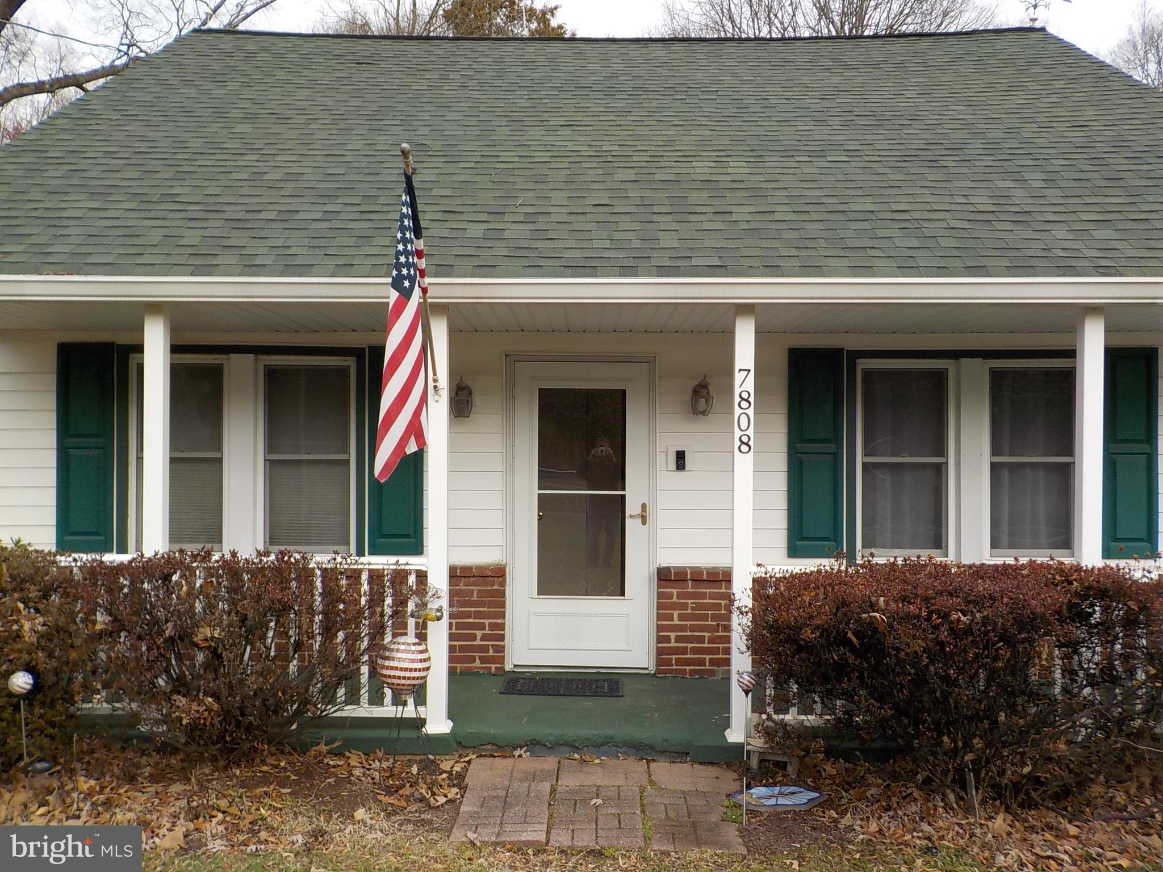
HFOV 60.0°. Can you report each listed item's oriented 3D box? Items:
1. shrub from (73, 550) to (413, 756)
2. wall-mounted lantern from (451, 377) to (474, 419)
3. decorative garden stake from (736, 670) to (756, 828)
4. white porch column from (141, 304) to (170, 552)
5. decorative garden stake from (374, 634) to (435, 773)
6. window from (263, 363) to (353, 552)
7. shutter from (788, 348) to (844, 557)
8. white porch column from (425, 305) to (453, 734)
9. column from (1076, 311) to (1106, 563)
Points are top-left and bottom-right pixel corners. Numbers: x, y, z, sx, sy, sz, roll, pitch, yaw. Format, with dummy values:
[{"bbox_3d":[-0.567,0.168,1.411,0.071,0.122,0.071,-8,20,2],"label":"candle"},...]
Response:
[{"bbox_3d":[-1.655,1.064,4.970,1.600,1.030,0.800,0,0,1],"label":"shrub"},{"bbox_3d":[-0.784,-0.252,6.630,0.150,0.278,0.180,0,0,1],"label":"wall-mounted lantern"},{"bbox_3d":[0.707,1.347,4.330,0.088,0.675,0.088,0,0,1],"label":"decorative garden stake"},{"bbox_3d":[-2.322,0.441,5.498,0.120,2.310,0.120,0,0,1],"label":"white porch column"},{"bbox_3d":[-0.856,1.313,4.880,0.270,0.670,0.270,0,0,1],"label":"decorative garden stake"},{"bbox_3d":[-1.833,0.147,6.749,0.614,1.271,0.080,0,0,1],"label":"window"},{"bbox_3d":[1.555,0.114,6.667,0.378,1.390,0.040,0,0,1],"label":"shutter"},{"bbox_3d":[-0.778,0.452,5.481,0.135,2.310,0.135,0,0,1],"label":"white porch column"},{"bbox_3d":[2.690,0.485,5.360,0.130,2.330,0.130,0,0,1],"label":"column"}]

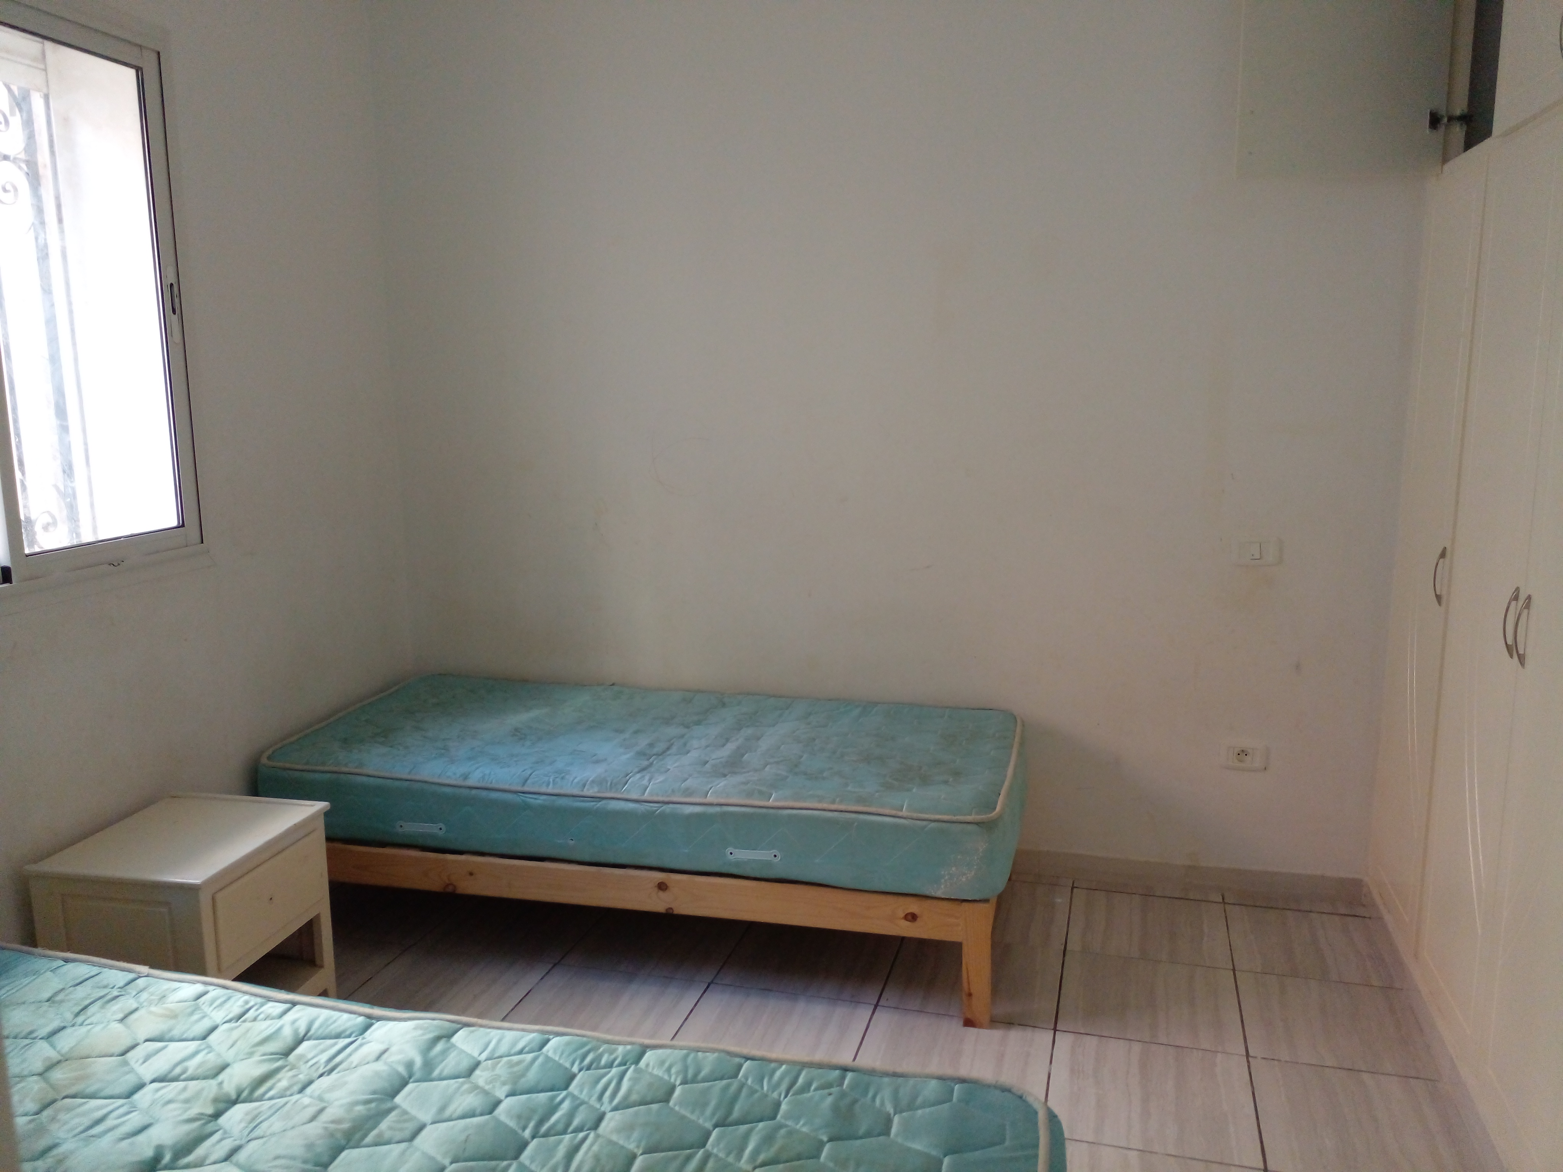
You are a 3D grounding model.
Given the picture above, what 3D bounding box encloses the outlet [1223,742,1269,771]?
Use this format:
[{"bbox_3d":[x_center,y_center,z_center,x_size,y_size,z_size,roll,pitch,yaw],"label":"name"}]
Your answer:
[{"bbox_3d":[1.255,0.463,3.312,0.121,0.079,0.014,2,11,16],"label":"outlet"}]

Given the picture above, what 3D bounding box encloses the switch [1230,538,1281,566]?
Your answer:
[{"bbox_3d":[1.250,-0.090,3.211,0.121,0.077,0.014,2,11,16],"label":"switch"}]

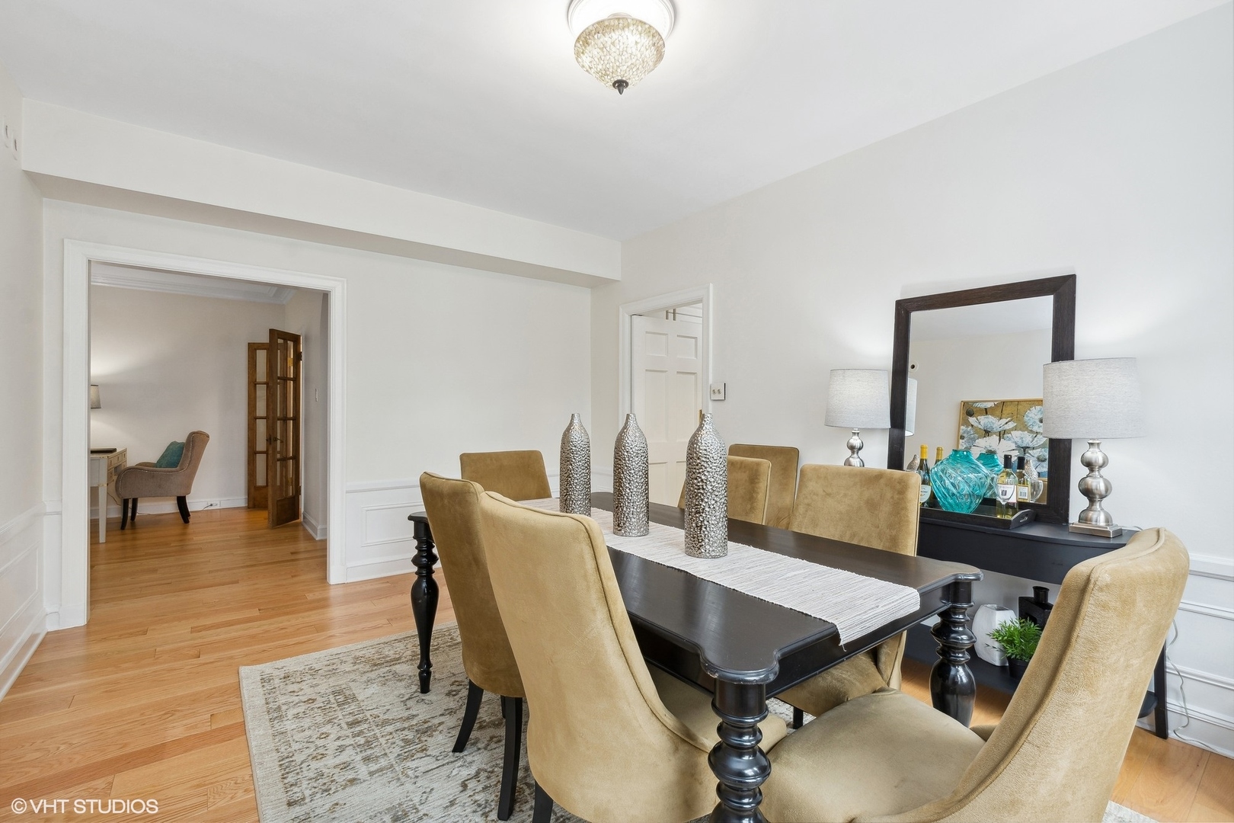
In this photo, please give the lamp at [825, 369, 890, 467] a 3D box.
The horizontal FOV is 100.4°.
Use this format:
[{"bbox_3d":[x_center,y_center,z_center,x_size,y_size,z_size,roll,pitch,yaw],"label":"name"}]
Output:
[{"bbox_3d":[1.251,0.127,2.693,0.310,0.675,0.310,0,0,-40],"label":"lamp"}]

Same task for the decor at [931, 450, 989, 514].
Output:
[{"bbox_3d":[1.494,0.306,2.240,0.215,0.280,0.215,0,0,-36],"label":"decor"}]

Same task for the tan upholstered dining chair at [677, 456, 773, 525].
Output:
[{"bbox_3d":[0.342,0.698,2.334,0.650,0.995,0.510,0,0,-36],"label":"tan upholstered dining chair"}]

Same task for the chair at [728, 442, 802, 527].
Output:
[{"bbox_3d":[0.687,0.712,2.991,0.650,0.990,0.510,0,0,-36],"label":"chair"}]

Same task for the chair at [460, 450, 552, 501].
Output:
[{"bbox_3d":[-0.463,0.709,2.483,0.480,1.000,0.620,0,0,-40],"label":"chair"}]

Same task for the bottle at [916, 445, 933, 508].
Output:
[{"bbox_3d":[1.436,0.303,2.400,0.077,0.290,0.077,0,0,-36],"label":"bottle"}]

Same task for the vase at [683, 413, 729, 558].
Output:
[{"bbox_3d":[0.293,0.231,1.691,0.140,0.443,0.140,0,0,0],"label":"vase"}]

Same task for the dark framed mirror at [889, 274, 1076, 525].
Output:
[{"bbox_3d":[1.647,-0.048,2.382,0.030,1.048,0.704,7,-4,-40],"label":"dark framed mirror"}]

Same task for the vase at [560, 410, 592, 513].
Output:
[{"bbox_3d":[-0.186,0.226,2.271,0.138,0.443,0.138,0,0,0],"label":"vase"}]

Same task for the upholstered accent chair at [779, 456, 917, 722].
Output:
[{"bbox_3d":[0.757,0.719,1.807,0.620,1.000,0.480,0,0,-44],"label":"upholstered accent chair"}]

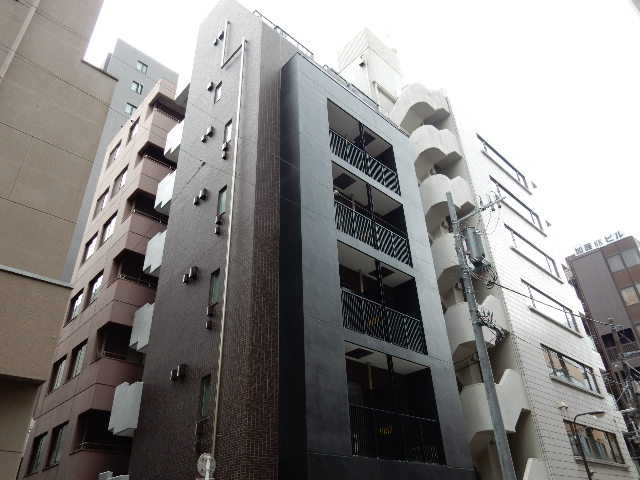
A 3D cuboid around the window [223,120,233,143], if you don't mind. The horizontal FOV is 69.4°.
[{"bbox_3d":[-3.069,-3.614,15.698,0.120,1.000,0.430,25,-42,-37],"label":"window"}]

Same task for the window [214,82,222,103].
[{"bbox_3d":[-3.859,-5.596,17.769,0.120,1.000,0.430,25,-42,-37],"label":"window"}]

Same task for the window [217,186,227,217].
[{"bbox_3d":[-2.945,-1.146,14.151,0.120,1.000,0.430,25,-42,-37],"label":"window"}]

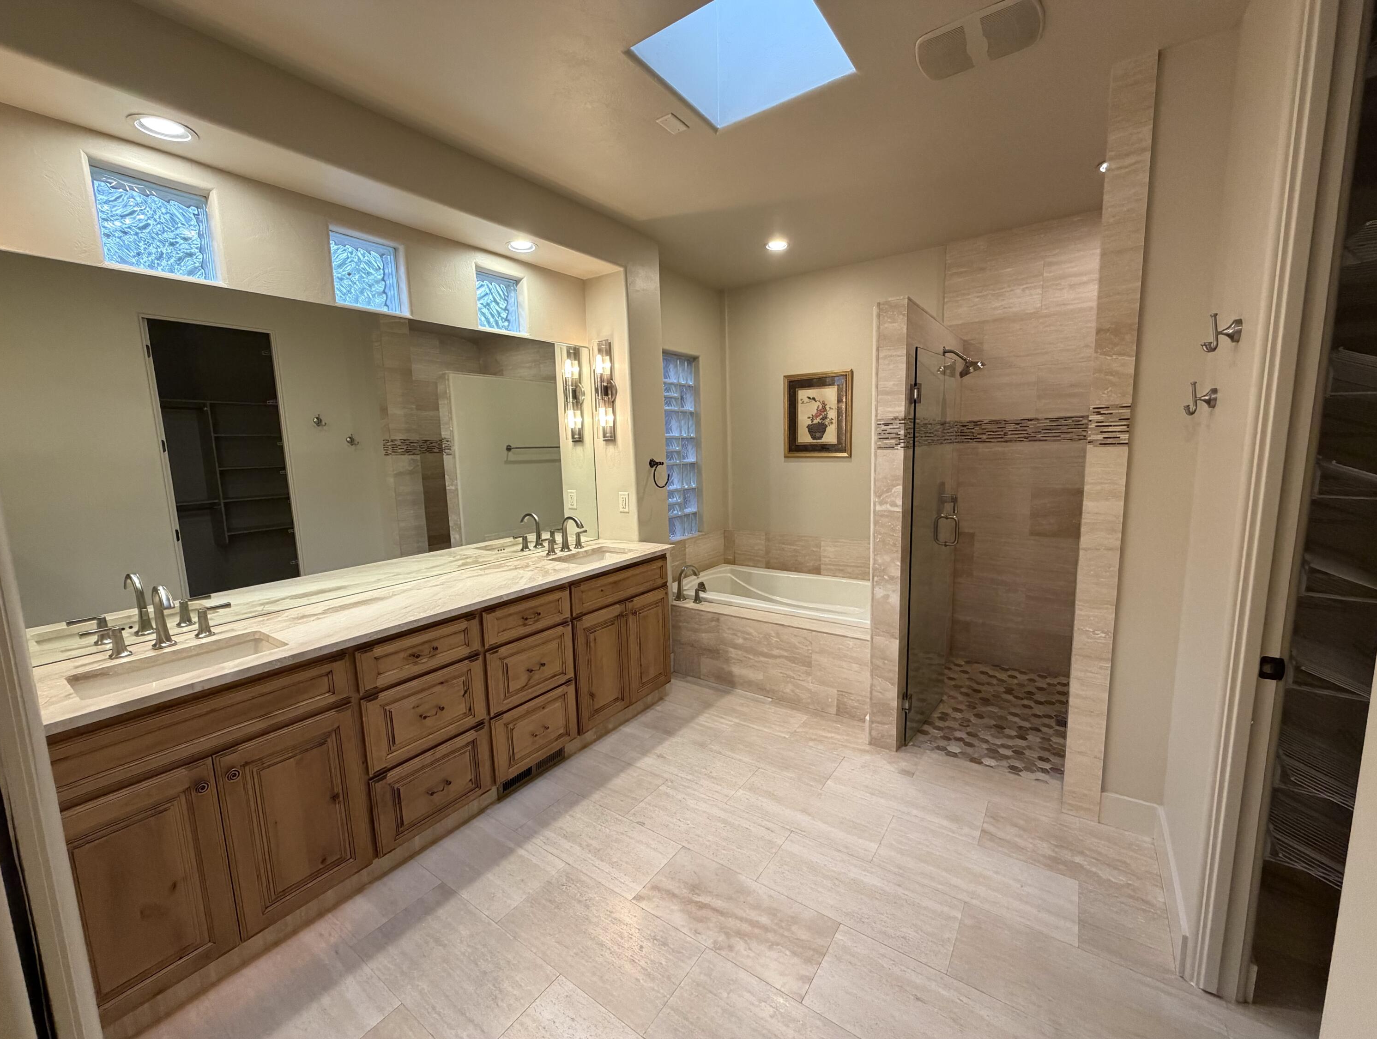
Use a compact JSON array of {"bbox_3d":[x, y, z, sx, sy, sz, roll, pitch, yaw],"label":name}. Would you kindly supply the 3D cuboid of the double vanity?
[{"bbox_3d":[-1.047,0.763,2.491,0.585,0.914,2.560,4,10,35],"label":"double vanity"}]

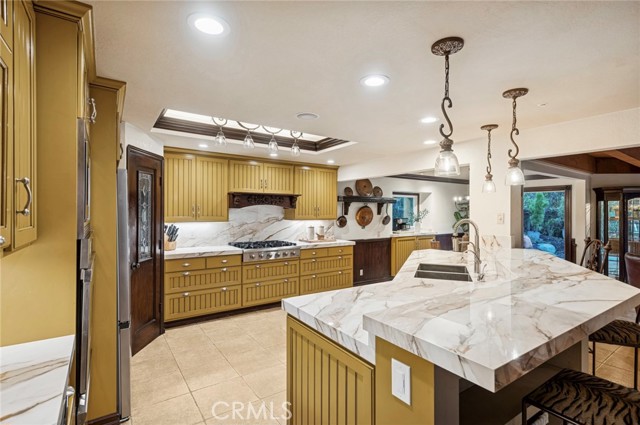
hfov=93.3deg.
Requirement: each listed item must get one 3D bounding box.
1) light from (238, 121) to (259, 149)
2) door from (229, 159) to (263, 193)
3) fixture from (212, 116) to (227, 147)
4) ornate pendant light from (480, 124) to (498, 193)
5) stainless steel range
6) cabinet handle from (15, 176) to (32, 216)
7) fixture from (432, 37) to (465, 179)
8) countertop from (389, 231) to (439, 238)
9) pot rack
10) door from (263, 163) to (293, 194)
[{"bbox_3d":[-0.746,-0.804,3.130,0.150,0.280,0.150,0,0,-35],"label":"light"},{"bbox_3d":[-1.077,-0.516,4.428,0.515,0.471,0.022,0,0,-35],"label":"door"},{"bbox_3d":[-0.975,-0.807,2.970,0.140,0.315,0.140,0,0,-35],"label":"fixture"},{"bbox_3d":[1.562,-0.484,2.778,0.157,0.600,0.157,0,0,-35],"label":"ornate pendant light"},{"bbox_3d":[-0.831,0.572,4.586,0.916,0.212,0.600,0,0,-35],"label":"stainless steel range"},{"bbox_3d":[-0.967,-0.053,0.990,0.036,0.129,0.017,0,0,-35],"label":"cabinet handle"},{"bbox_3d":[0.591,-0.477,1.403,0.155,0.610,0.155,0,0,-35],"label":"fixture"},{"bbox_3d":[1.933,0.494,6.888,1.540,0.053,0.610,0,0,-35],"label":"countertop"},{"bbox_3d":[0.923,-0.110,5.743,1.390,0.312,0.180,0,0,-35],"label":"pot rack"},{"bbox_3d":[-0.640,-0.515,4.733,0.532,0.471,0.022,0,0,-35],"label":"door"}]

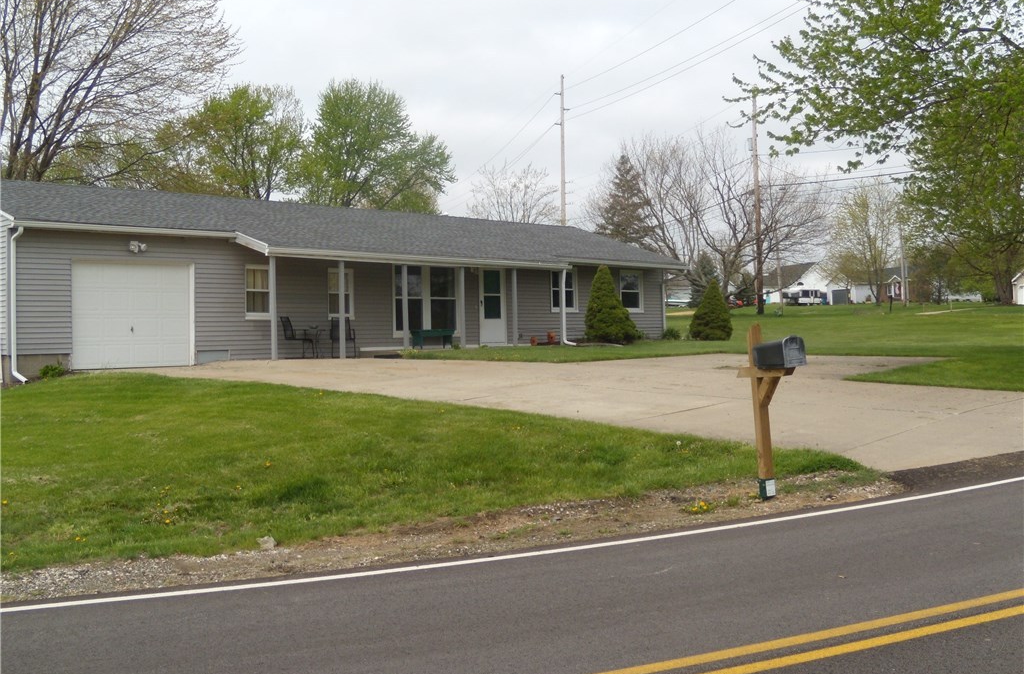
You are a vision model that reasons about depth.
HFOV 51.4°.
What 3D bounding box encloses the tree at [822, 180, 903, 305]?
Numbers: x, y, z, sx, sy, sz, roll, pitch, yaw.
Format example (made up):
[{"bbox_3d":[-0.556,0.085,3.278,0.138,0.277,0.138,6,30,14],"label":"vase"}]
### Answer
[{"bbox_3d":[32.256,-8.697,98.000,7.400,11.600,7.200,0,1,0],"label":"tree"}]

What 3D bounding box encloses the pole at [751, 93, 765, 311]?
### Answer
[{"bbox_3d":[12.479,-6.770,54.000,0.380,11.300,0.380,-2,1,0],"label":"pole"}]

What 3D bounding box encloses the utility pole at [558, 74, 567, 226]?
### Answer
[{"bbox_3d":[4.103,-11.347,86.000,0.450,19.900,0.450,0,1,0],"label":"utility pole"}]

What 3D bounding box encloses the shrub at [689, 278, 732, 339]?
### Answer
[{"bbox_3d":[5.928,-0.821,31.800,1.300,1.900,1.300,0,1,0],"label":"shrub"}]

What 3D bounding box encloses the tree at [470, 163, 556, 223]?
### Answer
[{"bbox_3d":[0.096,-6.162,68.000,5.800,10.100,5.600,0,1,0],"label":"tree"}]

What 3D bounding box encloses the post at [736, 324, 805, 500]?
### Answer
[{"bbox_3d":[2.172,0.635,8.944,0.210,1.500,0.790,-4,1,-20],"label":"post"}]

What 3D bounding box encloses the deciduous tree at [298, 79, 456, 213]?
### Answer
[{"bbox_3d":[-6.025,-5.936,47.000,6.900,10.900,6.600,0,1,0],"label":"deciduous tree"}]

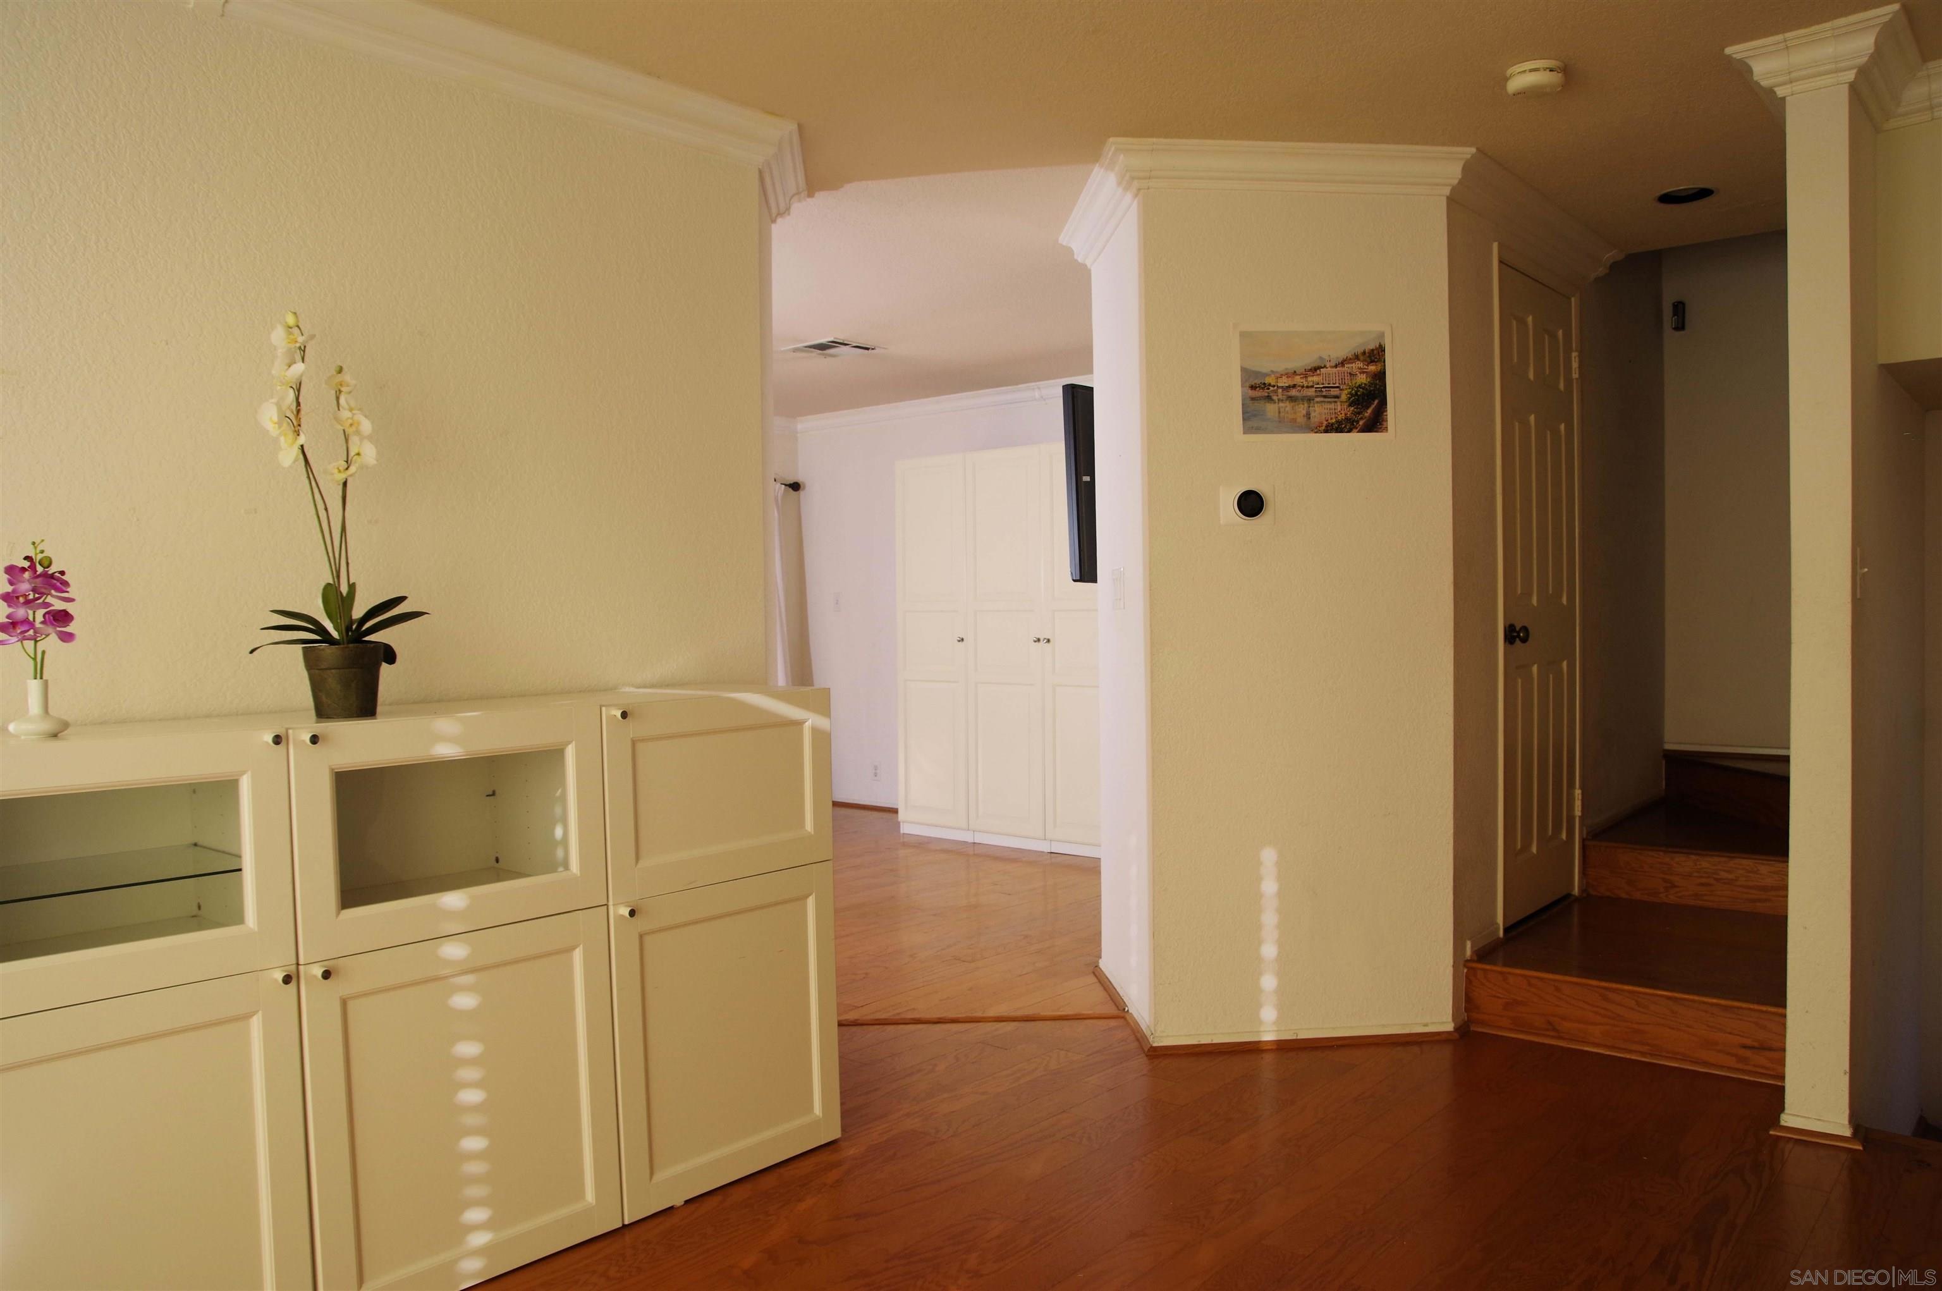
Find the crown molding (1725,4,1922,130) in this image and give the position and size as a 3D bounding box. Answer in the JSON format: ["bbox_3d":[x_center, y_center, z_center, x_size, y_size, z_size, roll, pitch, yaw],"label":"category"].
[{"bbox_3d":[1.965,-1.280,3.085,0.318,0.105,0.514,0,2,40],"label":"crown molding"}]

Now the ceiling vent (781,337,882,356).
[{"bbox_3d":[-0.632,-1.360,6.238,0.360,0.025,0.360,0,2,40],"label":"ceiling vent"}]

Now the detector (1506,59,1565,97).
[{"bbox_3d":[1.303,-1.303,3.106,0.123,0.040,0.123,0,2,40],"label":"detector"}]

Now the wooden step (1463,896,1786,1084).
[{"bbox_3d":[2.100,0.985,4.010,0.840,0.188,1.130,0,2,40],"label":"wooden step"}]

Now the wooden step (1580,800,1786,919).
[{"bbox_3d":[2.861,0.763,4.905,0.840,0.188,1.250,0,2,40],"label":"wooden step"}]

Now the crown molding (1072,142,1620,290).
[{"bbox_3d":[1.337,-1.296,4.127,2.023,0.105,1.053,-1,1,-5],"label":"crown molding"}]

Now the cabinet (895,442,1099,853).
[{"bbox_3d":[0.354,0.008,7.116,1.500,2.041,0.570,0,2,40],"label":"cabinet"}]

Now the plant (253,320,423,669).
[{"bbox_3d":[-1.135,-0.285,2.413,0.300,0.625,0.240,-2,2,-25],"label":"plant"}]

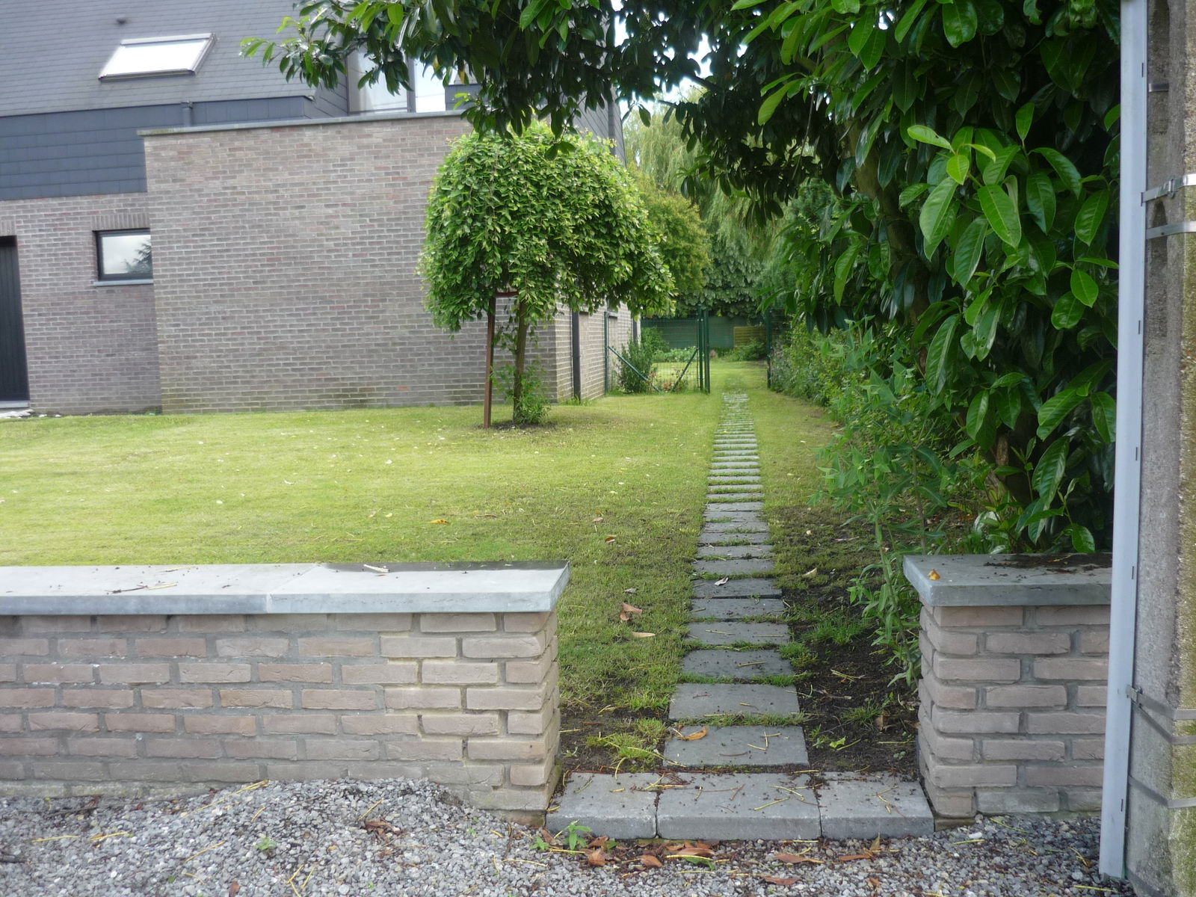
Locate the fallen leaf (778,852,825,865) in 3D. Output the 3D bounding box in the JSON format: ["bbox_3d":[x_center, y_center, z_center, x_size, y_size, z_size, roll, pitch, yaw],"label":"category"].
[{"bbox_3d":[0.455,0.925,2.565,0.102,0.011,0.036,0,6,18],"label":"fallen leaf"}]

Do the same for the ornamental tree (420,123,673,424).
[{"bbox_3d":[-0.496,-1.712,11.200,2.400,2.920,2.350,-2,6,-2],"label":"ornamental tree"}]

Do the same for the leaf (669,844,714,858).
[{"bbox_3d":[0.218,0.925,2.617,0.097,0.017,0.042,-2,6,4],"label":"leaf"}]

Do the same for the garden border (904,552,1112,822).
[{"bbox_3d":[1.015,0.552,2.715,0.480,0.542,0.345,-1,6,7],"label":"garden border"}]

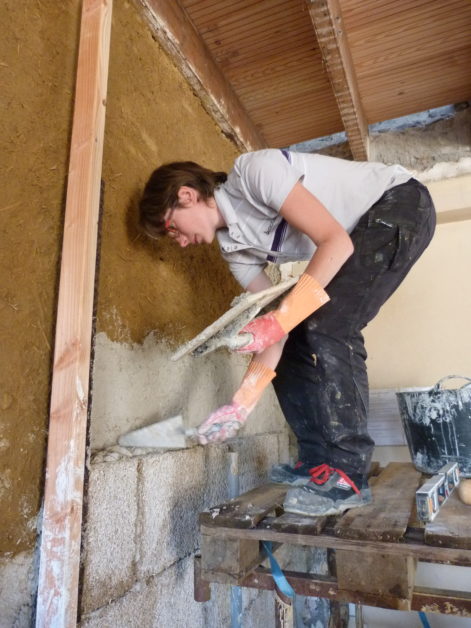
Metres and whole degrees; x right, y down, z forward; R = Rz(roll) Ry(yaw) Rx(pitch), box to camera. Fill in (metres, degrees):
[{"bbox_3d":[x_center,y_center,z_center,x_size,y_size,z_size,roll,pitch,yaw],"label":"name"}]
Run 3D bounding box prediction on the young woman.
[{"bbox_3d":[0.191,0.025,1.472,0.970,1.060,0.500,0,-11,-8],"label":"young woman"}]

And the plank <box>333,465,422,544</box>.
[{"bbox_3d":[0.520,0.571,1.477,0.138,0.023,1.150,-6,-12,23],"label":"plank"}]

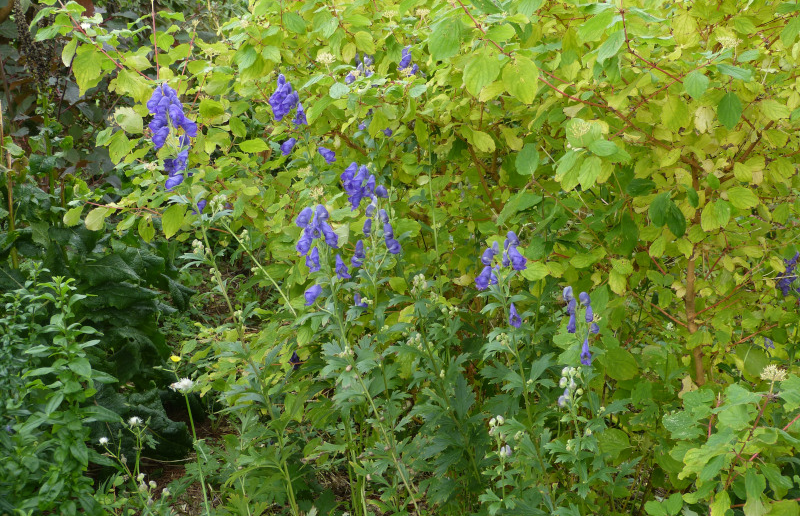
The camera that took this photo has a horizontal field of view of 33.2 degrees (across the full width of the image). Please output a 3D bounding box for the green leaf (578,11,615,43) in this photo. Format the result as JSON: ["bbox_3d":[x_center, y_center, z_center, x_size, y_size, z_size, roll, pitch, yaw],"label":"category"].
[{"bbox_3d":[0.337,-0.397,2.300,0.043,0.076,0.022,43,-14,17],"label":"green leaf"}]

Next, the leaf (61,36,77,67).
[{"bbox_3d":[-0.531,-0.331,2.150,0.022,0.050,0.016,16,6,22],"label":"leaf"}]

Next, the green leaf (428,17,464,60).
[{"bbox_3d":[0.075,-0.367,2.250,0.052,0.074,0.022,6,-17,8],"label":"green leaf"}]

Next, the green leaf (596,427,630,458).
[{"bbox_3d":[0.367,0.318,2.300,0.057,0.056,0.022,5,-19,2],"label":"green leaf"}]

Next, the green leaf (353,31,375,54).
[{"bbox_3d":[-0.060,-0.362,2.250,0.047,0.032,0.015,34,-14,10],"label":"green leaf"}]

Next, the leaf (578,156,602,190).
[{"bbox_3d":[0.313,-0.139,2.200,0.035,0.062,0.018,19,-16,11],"label":"leaf"}]

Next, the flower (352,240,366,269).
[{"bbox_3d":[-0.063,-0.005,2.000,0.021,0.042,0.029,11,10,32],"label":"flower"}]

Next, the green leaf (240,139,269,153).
[{"bbox_3d":[-0.282,-0.218,2.600,0.054,0.025,0.028,0,26,0],"label":"green leaf"}]

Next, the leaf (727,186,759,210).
[{"bbox_3d":[0.614,-0.108,2.400,0.057,0.038,0.016,12,-14,9],"label":"leaf"}]

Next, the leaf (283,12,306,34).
[{"bbox_3d":[-0.197,-0.437,2.500,0.045,0.043,0.024,8,24,3],"label":"leaf"}]

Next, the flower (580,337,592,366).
[{"bbox_3d":[0.285,0.143,2.050,0.018,0.043,0.022,-1,9,-6],"label":"flower"}]

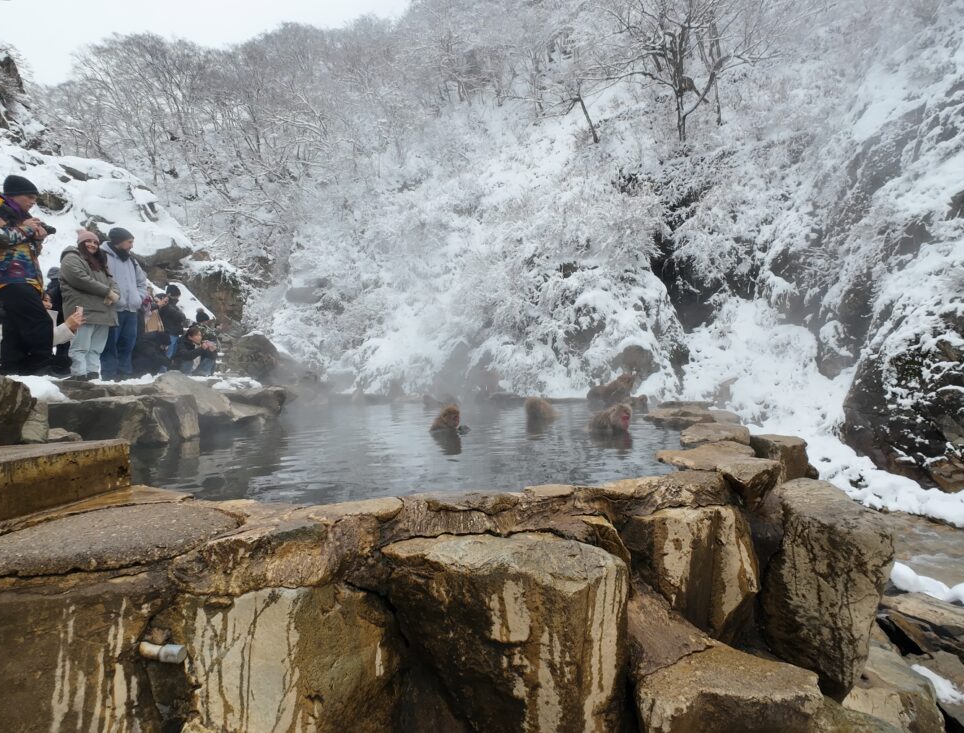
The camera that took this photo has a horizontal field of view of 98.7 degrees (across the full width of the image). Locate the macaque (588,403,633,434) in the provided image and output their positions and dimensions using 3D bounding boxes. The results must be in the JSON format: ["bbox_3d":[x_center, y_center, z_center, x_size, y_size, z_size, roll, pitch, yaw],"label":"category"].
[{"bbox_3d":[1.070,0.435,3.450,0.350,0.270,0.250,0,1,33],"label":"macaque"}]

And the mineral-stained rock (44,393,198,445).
[{"bbox_3d":[-2.680,0.400,3.220,0.920,0.380,0.600,0,1,-6],"label":"mineral-stained rock"}]

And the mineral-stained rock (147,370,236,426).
[{"bbox_3d":[-3.300,0.375,4.700,0.650,0.580,0.850,-2,0,0],"label":"mineral-stained rock"}]

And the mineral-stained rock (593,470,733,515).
[{"bbox_3d":[0.725,0.490,1.640,0.530,0.130,0.280,0,1,-15],"label":"mineral-stained rock"}]

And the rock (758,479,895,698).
[{"bbox_3d":[1.130,0.725,1.420,0.340,0.510,0.400,0,1,24],"label":"rock"}]

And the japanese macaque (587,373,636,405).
[{"bbox_3d":[1.720,0.300,5.500,0.600,0.400,0.280,0,1,-6],"label":"japanese macaque"}]

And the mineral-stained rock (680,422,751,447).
[{"bbox_3d":[1.600,0.490,2.850,0.450,0.190,0.460,-2,0,12],"label":"mineral-stained rock"}]

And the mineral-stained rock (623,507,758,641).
[{"bbox_3d":[0.775,0.750,1.570,0.400,0.410,0.340,0,1,-9],"label":"mineral-stained rock"}]

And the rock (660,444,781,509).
[{"bbox_3d":[1.210,0.520,2.130,0.500,0.180,0.620,0,1,27],"label":"rock"}]

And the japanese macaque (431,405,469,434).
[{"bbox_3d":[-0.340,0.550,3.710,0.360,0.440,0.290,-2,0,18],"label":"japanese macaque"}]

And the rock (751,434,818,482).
[{"bbox_3d":[1.880,0.600,2.600,0.370,0.320,0.340,-2,0,-12],"label":"rock"}]

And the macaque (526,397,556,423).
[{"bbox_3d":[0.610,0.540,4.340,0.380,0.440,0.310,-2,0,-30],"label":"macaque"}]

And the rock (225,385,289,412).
[{"bbox_3d":[-3.100,0.450,5.700,0.700,0.430,0.800,-2,0,0],"label":"rock"}]

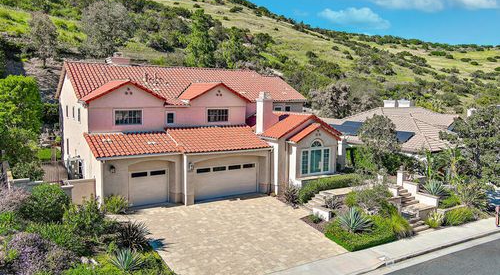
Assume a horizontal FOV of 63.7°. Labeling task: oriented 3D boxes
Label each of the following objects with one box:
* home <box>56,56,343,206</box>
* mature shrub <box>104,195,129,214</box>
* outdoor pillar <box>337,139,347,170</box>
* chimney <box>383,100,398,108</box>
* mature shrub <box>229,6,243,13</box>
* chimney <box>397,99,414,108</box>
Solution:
[{"bbox_3d":[-3.555,-1.595,35.772,22.220,9.797,21.008,-3,7,-32],"label":"home"},{"bbox_3d":[-8.031,4.057,24.093,1.313,0.990,1.161,-3,7,-32],"label":"mature shrub"},{"bbox_3d":[7.736,1.344,33.842,0.475,2.676,0.475,-3,7,-32],"label":"outdoor pillar"},{"bbox_3d":[18.422,-4.207,52.600,0.950,1.200,1.600,-4,8,-35],"label":"chimney"},{"bbox_3d":[-6.749,-60.266,190.000,6.200,3.400,5.200,1,6,0],"label":"mature shrub"},{"bbox_3d":[20.084,-4.159,52.000,0.950,1.200,1.600,-4,8,-35],"label":"chimney"}]

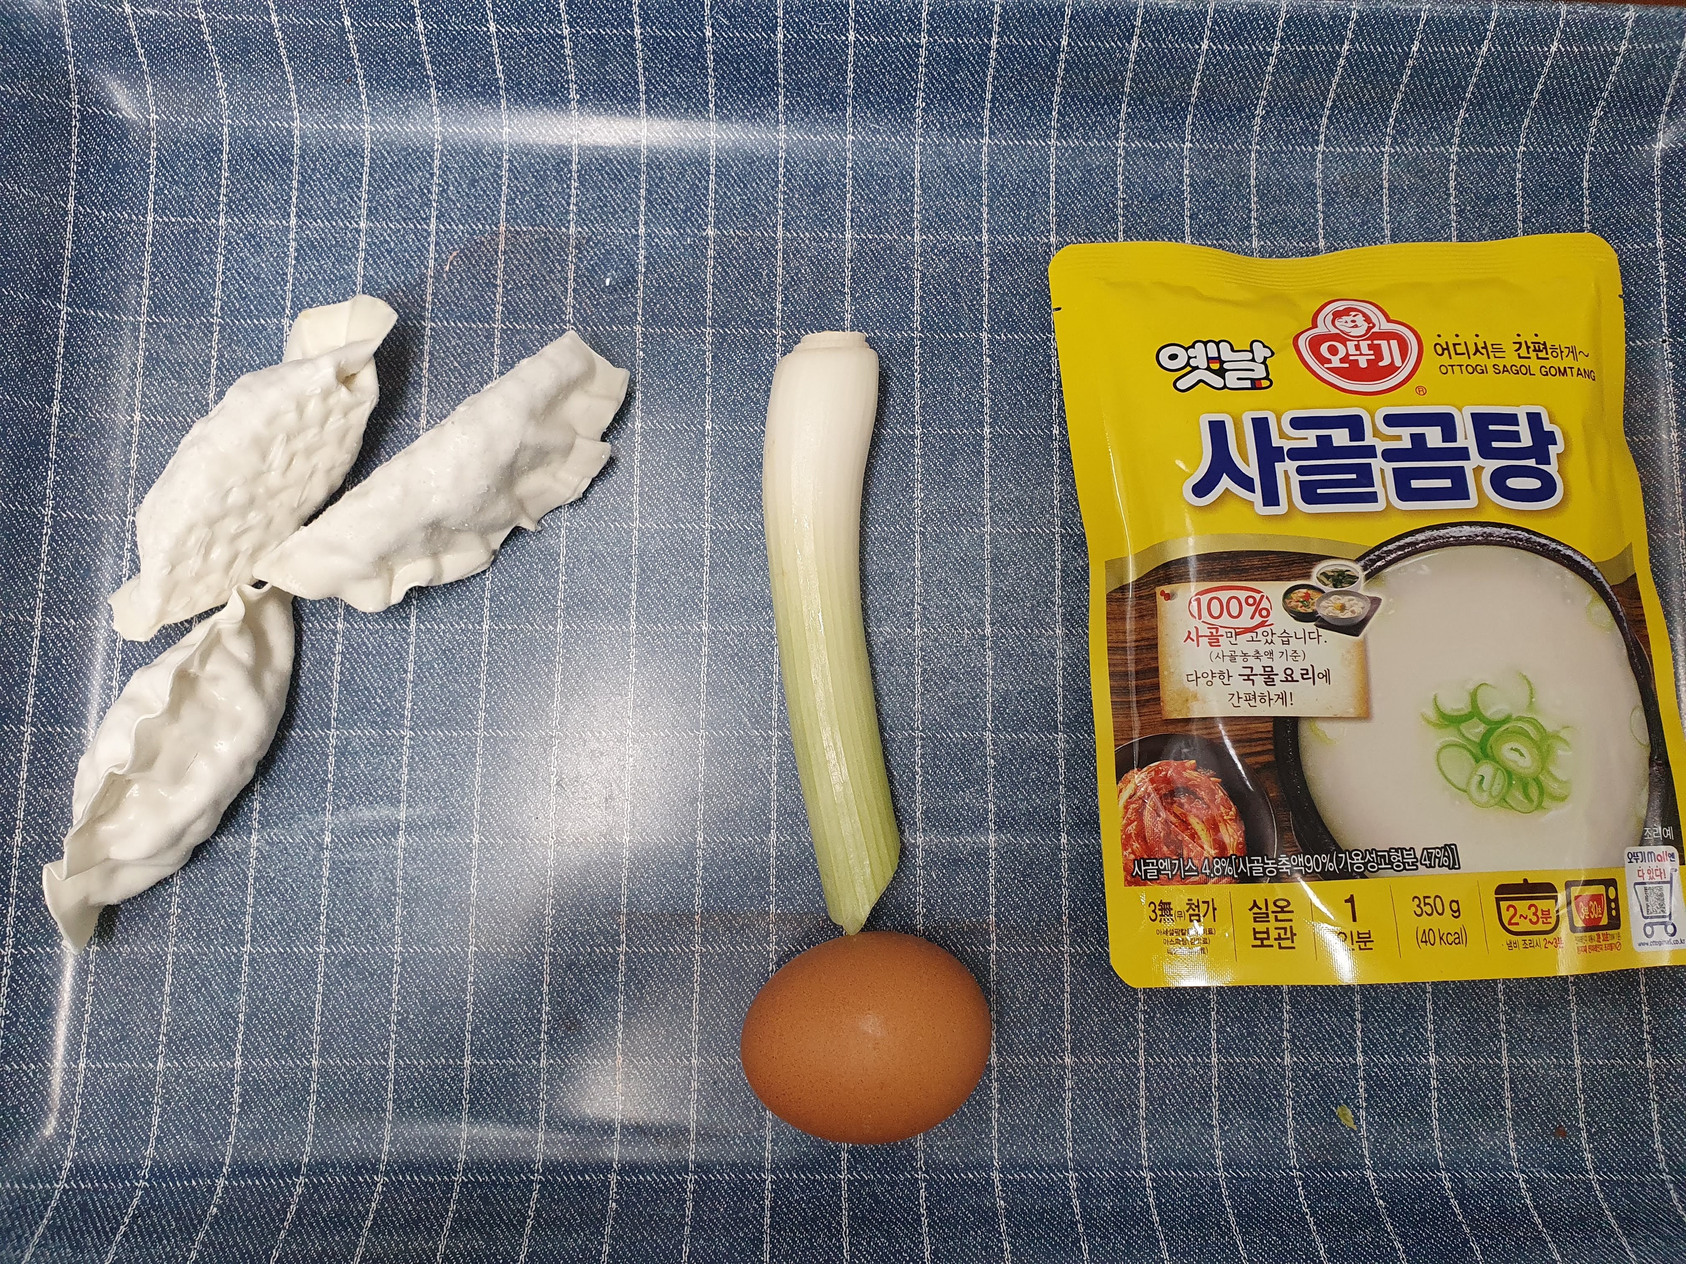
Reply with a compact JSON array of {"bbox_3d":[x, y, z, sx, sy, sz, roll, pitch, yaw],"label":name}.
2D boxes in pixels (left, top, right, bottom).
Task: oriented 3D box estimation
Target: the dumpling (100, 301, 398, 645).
[{"bbox_3d":[-0.139,-0.039,0.301,0.035,0.030,0.099,36,82,3],"label":"dumpling"}]

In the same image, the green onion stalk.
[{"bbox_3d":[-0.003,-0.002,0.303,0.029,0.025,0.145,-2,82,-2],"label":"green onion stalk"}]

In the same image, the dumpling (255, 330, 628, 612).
[{"bbox_3d":[-0.092,-0.034,0.304,0.101,0.026,0.036,-37,85,-6],"label":"dumpling"}]

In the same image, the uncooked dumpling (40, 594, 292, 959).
[{"bbox_3d":[-0.155,0.029,0.290,0.037,0.033,0.092,34,82,3],"label":"uncooked dumpling"}]

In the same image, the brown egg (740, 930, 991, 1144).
[{"bbox_3d":[0.005,0.089,0.280,0.055,0.045,0.045,0,82,-2],"label":"brown egg"}]

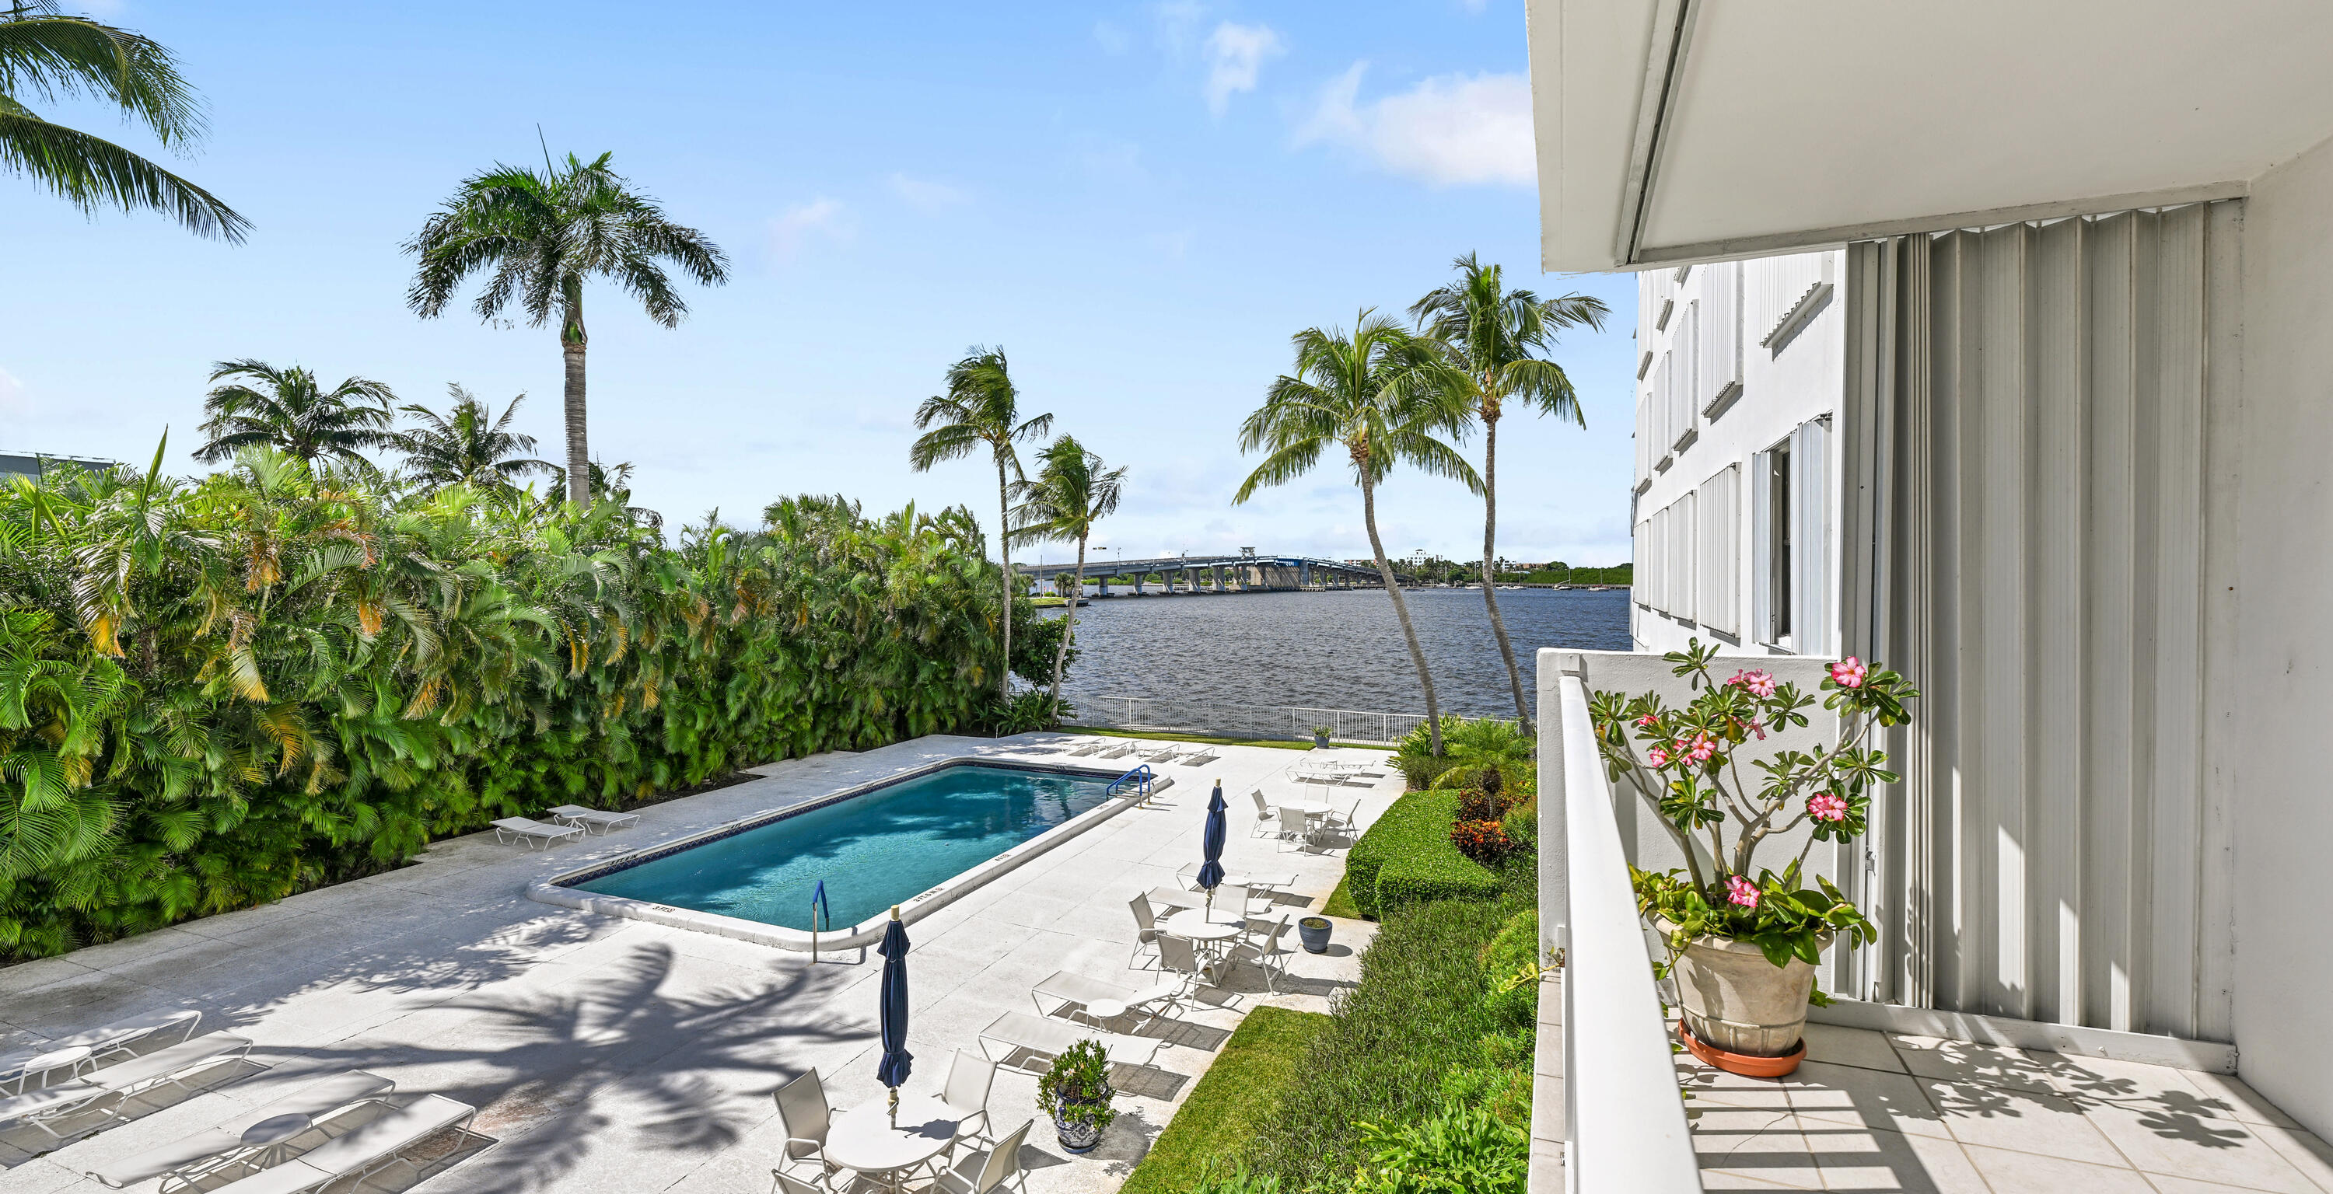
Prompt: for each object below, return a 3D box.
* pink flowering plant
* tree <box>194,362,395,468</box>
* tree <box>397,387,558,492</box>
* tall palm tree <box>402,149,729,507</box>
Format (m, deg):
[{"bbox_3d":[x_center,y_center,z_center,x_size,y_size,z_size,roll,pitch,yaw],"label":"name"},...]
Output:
[{"bbox_3d":[1.710,0.585,2.688,0.800,0.900,0.720,0,1,24],"label":"pink flowering plant"},{"bbox_3d":[-34.467,-2.300,35.970,5.900,14.360,5.900,0,1,24],"label":"tree"},{"bbox_3d":[-29.581,-2.126,38.972,5.600,13.930,5.600,0,1,24],"label":"tree"},{"bbox_3d":[-16.780,-3.770,25.451,7.200,17.570,7.200,0,1,24],"label":"tall palm tree"}]

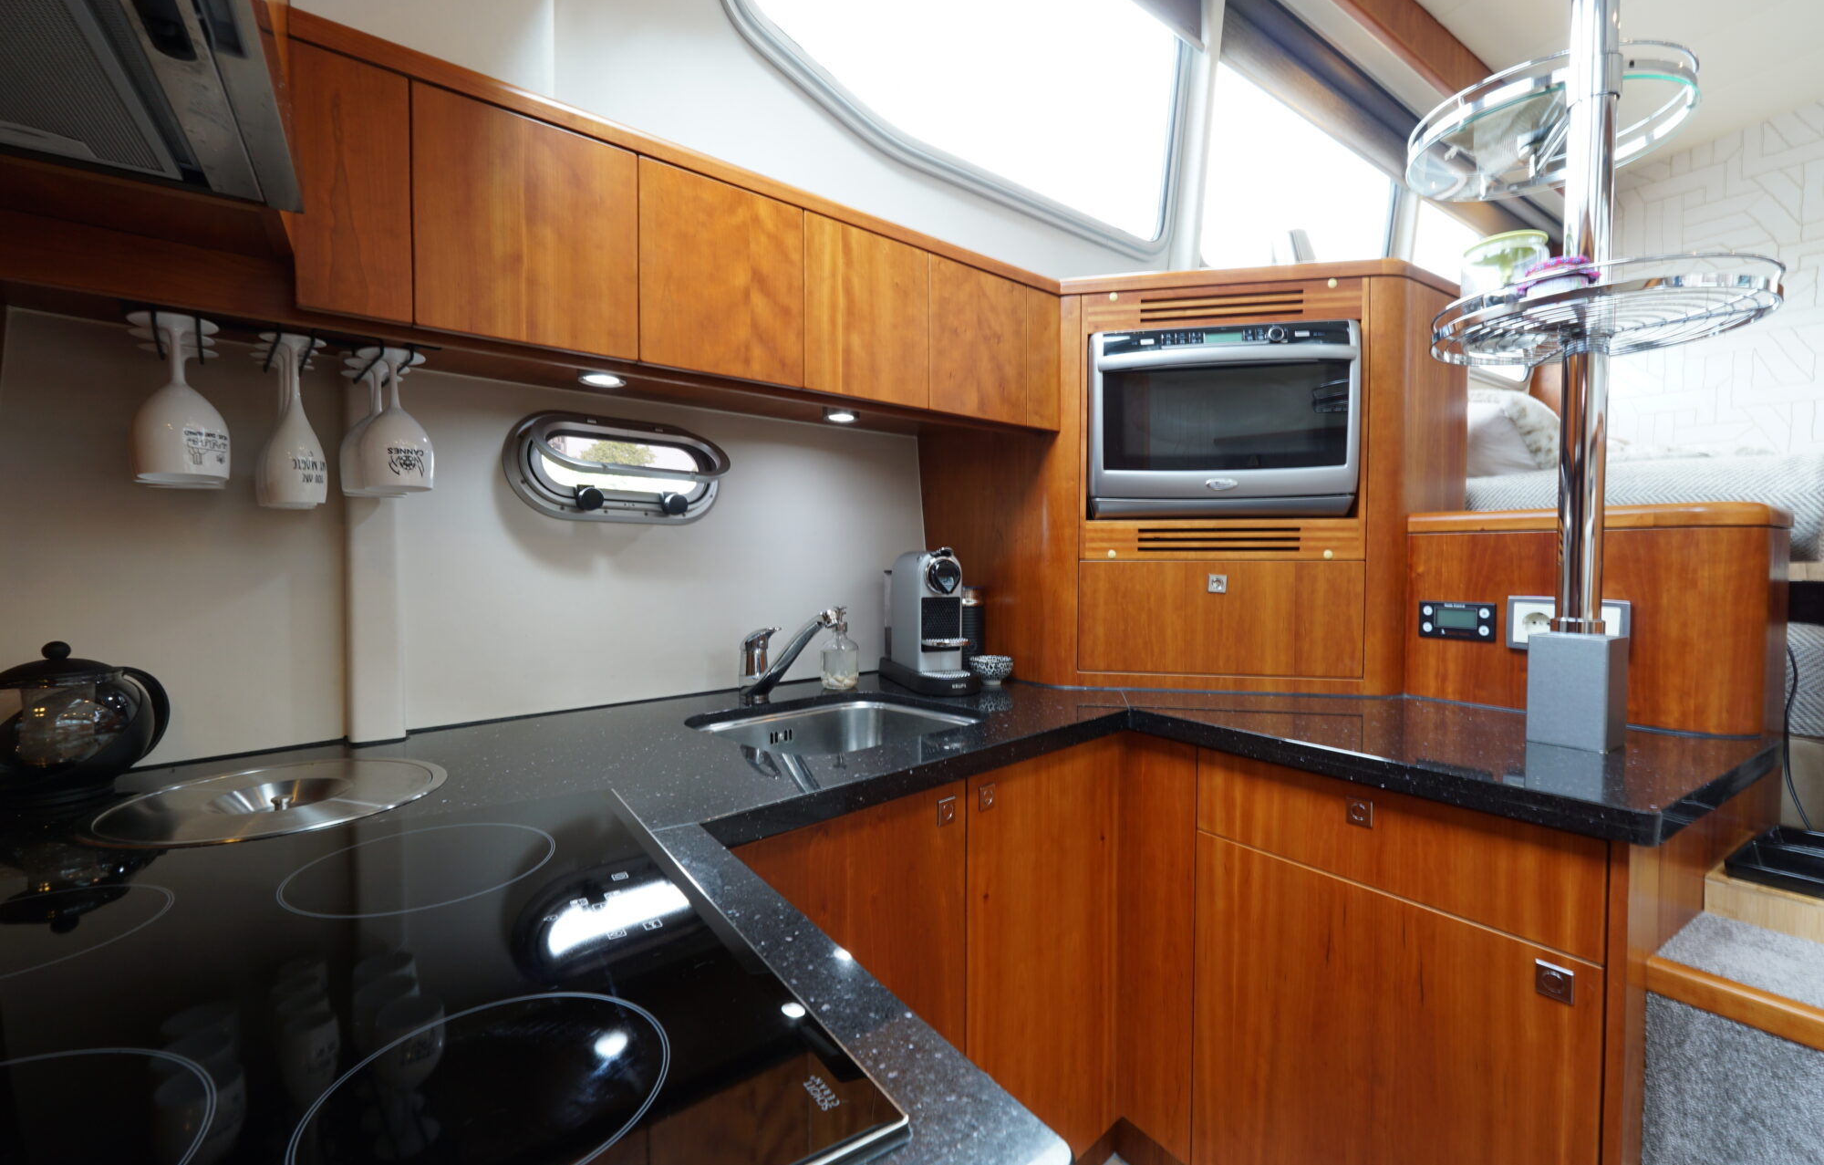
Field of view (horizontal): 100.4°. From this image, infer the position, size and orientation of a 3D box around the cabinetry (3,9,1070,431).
[{"bbox_3d":[-0.344,-0.452,1.184,1.443,0.307,0.249,-1,2,-38],"label":"cabinetry"}]

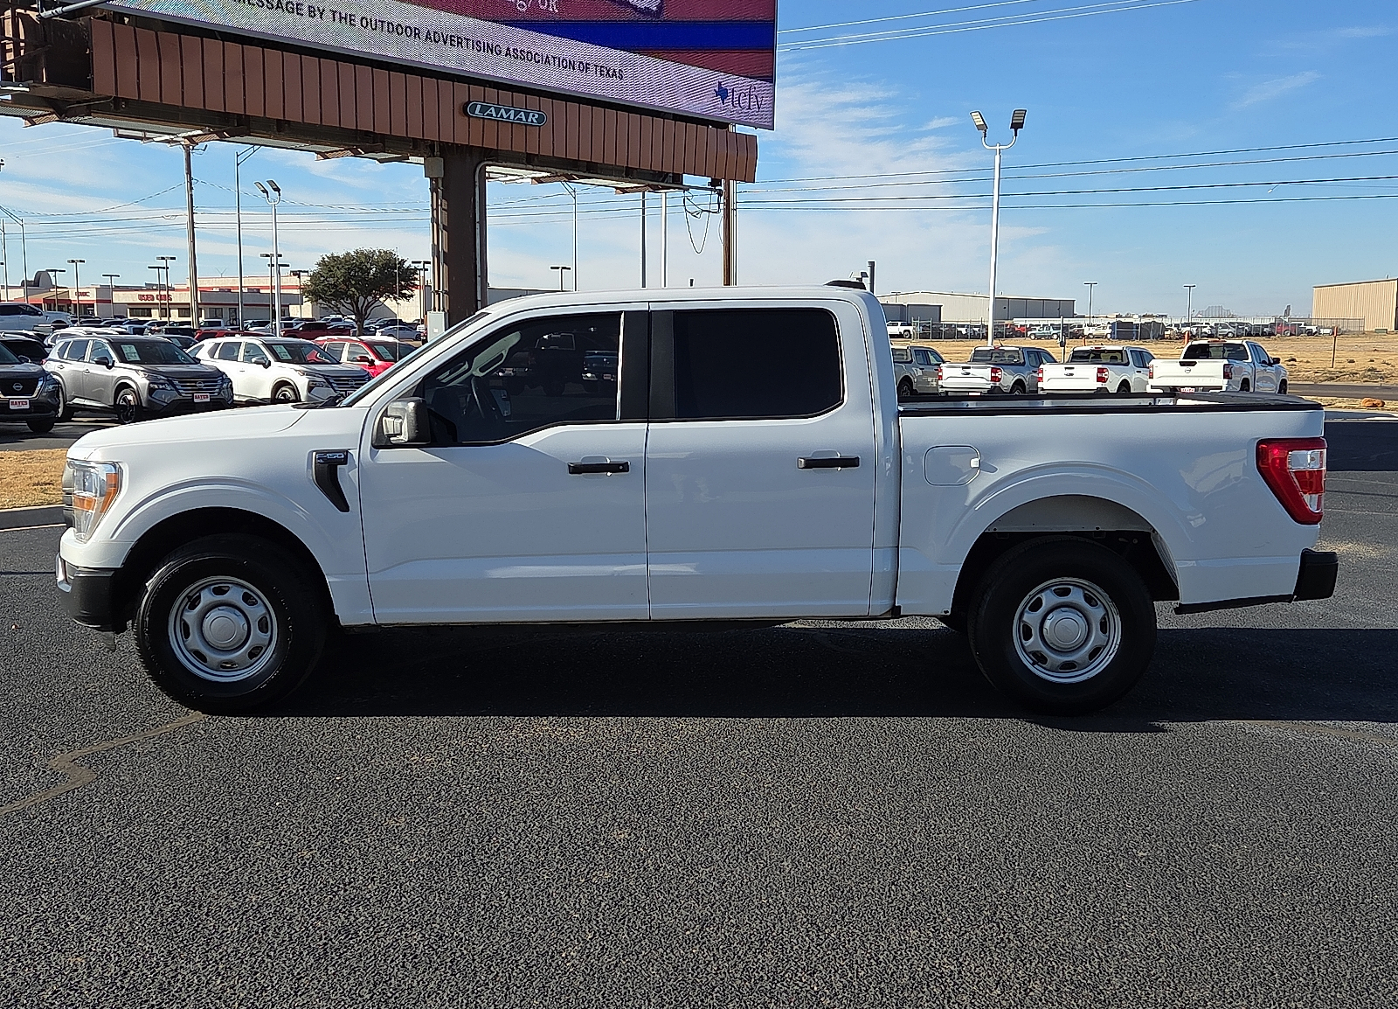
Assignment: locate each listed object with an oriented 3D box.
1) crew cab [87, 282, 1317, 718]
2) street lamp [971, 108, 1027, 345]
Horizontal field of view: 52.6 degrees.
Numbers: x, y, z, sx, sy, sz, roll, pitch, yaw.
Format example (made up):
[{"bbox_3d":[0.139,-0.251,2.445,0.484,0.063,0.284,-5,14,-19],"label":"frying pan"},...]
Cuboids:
[{"bbox_3d":[-0.085,-0.140,7.090,5.870,1.930,2.080,0,7,0],"label":"crew cab"},{"bbox_3d":[8.609,-7.236,41.322,1.650,8.540,0.800,2,8,17],"label":"street lamp"}]

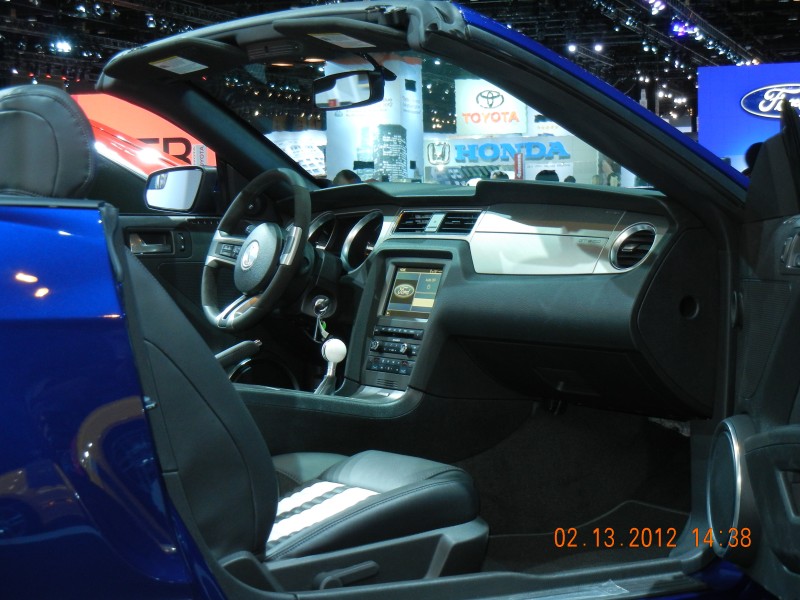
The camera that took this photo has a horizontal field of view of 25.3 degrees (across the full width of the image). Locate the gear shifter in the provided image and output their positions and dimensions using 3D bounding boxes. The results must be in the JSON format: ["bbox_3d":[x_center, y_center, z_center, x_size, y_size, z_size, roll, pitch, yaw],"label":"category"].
[{"bbox_3d":[-0.137,0.135,3.507,0.070,0.130,0.060,-2,3,-33],"label":"gear shifter"}]

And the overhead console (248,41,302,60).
[{"bbox_3d":[-0.247,-0.487,3.473,0.052,0.030,0.155,15,-7,-34],"label":"overhead console"}]

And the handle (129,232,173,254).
[{"bbox_3d":[-0.569,-0.129,4.061,0.110,0.052,0.035,-2,3,-33],"label":"handle"}]

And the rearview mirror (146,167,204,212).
[{"bbox_3d":[-0.516,-0.270,4.342,0.205,0.120,0.110,2,4,42],"label":"rearview mirror"}]

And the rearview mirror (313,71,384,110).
[{"bbox_3d":[-0.101,-0.412,3.499,0.045,0.065,0.245,-7,6,-26],"label":"rearview mirror"}]

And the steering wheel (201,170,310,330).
[{"bbox_3d":[-0.298,-0.105,3.821,0.090,0.375,0.375,26,-12,-31],"label":"steering wheel"}]

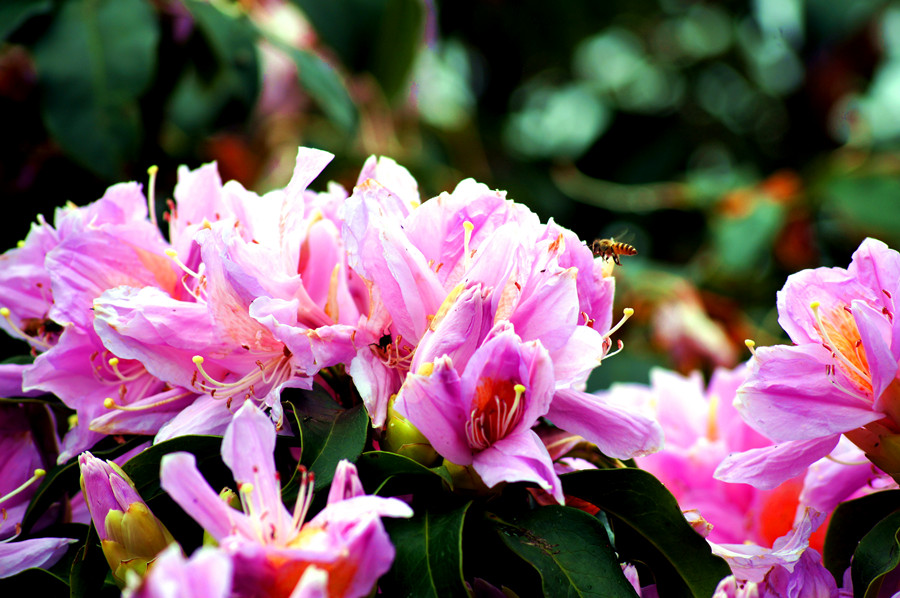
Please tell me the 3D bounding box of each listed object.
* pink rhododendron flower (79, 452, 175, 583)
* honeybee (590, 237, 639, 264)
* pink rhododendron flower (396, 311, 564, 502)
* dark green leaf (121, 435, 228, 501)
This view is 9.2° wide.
[{"bbox_3d":[-0.090,0.061,1.560,0.021,0.038,0.021,-26,9,0],"label":"pink rhododendron flower"},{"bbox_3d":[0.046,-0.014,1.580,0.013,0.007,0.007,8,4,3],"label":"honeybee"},{"bbox_3d":[0.009,0.031,1.570,0.046,0.052,0.042,-1,-18,-13],"label":"pink rhododendron flower"},{"bbox_3d":[-0.075,0.048,1.580,0.045,0.015,0.022,-9,24,-6],"label":"dark green leaf"}]

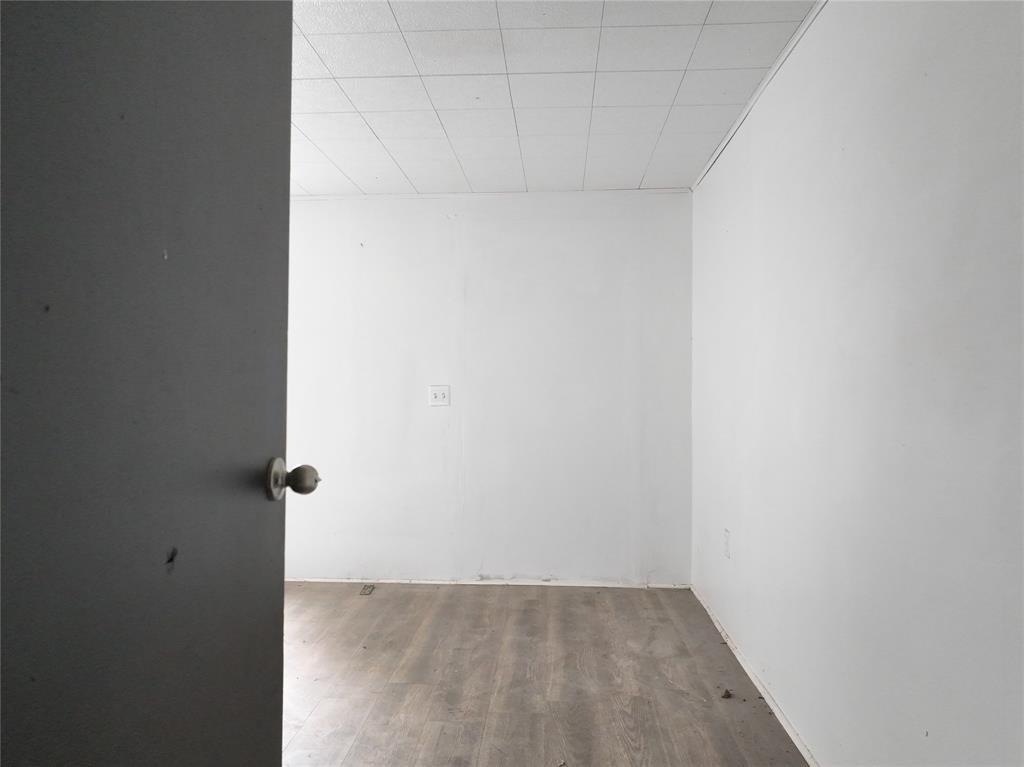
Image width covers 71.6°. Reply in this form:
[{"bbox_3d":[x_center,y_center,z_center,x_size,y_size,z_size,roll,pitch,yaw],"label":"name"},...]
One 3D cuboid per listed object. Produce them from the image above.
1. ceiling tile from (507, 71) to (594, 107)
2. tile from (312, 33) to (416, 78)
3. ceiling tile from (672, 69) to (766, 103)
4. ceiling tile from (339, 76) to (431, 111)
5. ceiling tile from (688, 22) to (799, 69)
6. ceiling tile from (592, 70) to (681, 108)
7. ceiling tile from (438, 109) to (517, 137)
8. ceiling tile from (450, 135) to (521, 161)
[{"bbox_3d":[0.147,-1.077,2.598,0.305,0.015,0.305,0,0,4],"label":"ceiling tile"},{"bbox_3d":[-0.482,-1.083,2.335,0.303,0.016,0.303,0,0,4],"label":"tile"},{"bbox_3d":[0.746,-1.074,2.557,0.287,0.015,0.305,0,0,4],"label":"ceiling tile"},{"bbox_3d":[-0.461,-1.081,2.639,0.305,0.015,0.305,0,0,4],"label":"ceiling tile"},{"bbox_3d":[0.726,-1.076,2.253,0.287,0.015,0.305,0,0,4],"label":"ceiling tile"},{"bbox_3d":[0.451,-1.076,2.577,0.305,0.015,0.305,0,0,4],"label":"ceiling tile"},{"bbox_3d":[-0.136,-1.078,2.922,0.303,0.016,0.303,0,0,4],"label":"ceiling tile"},{"bbox_3d":[-0.116,-1.076,3.227,0.305,0.015,0.305,0,0,4],"label":"ceiling tile"}]

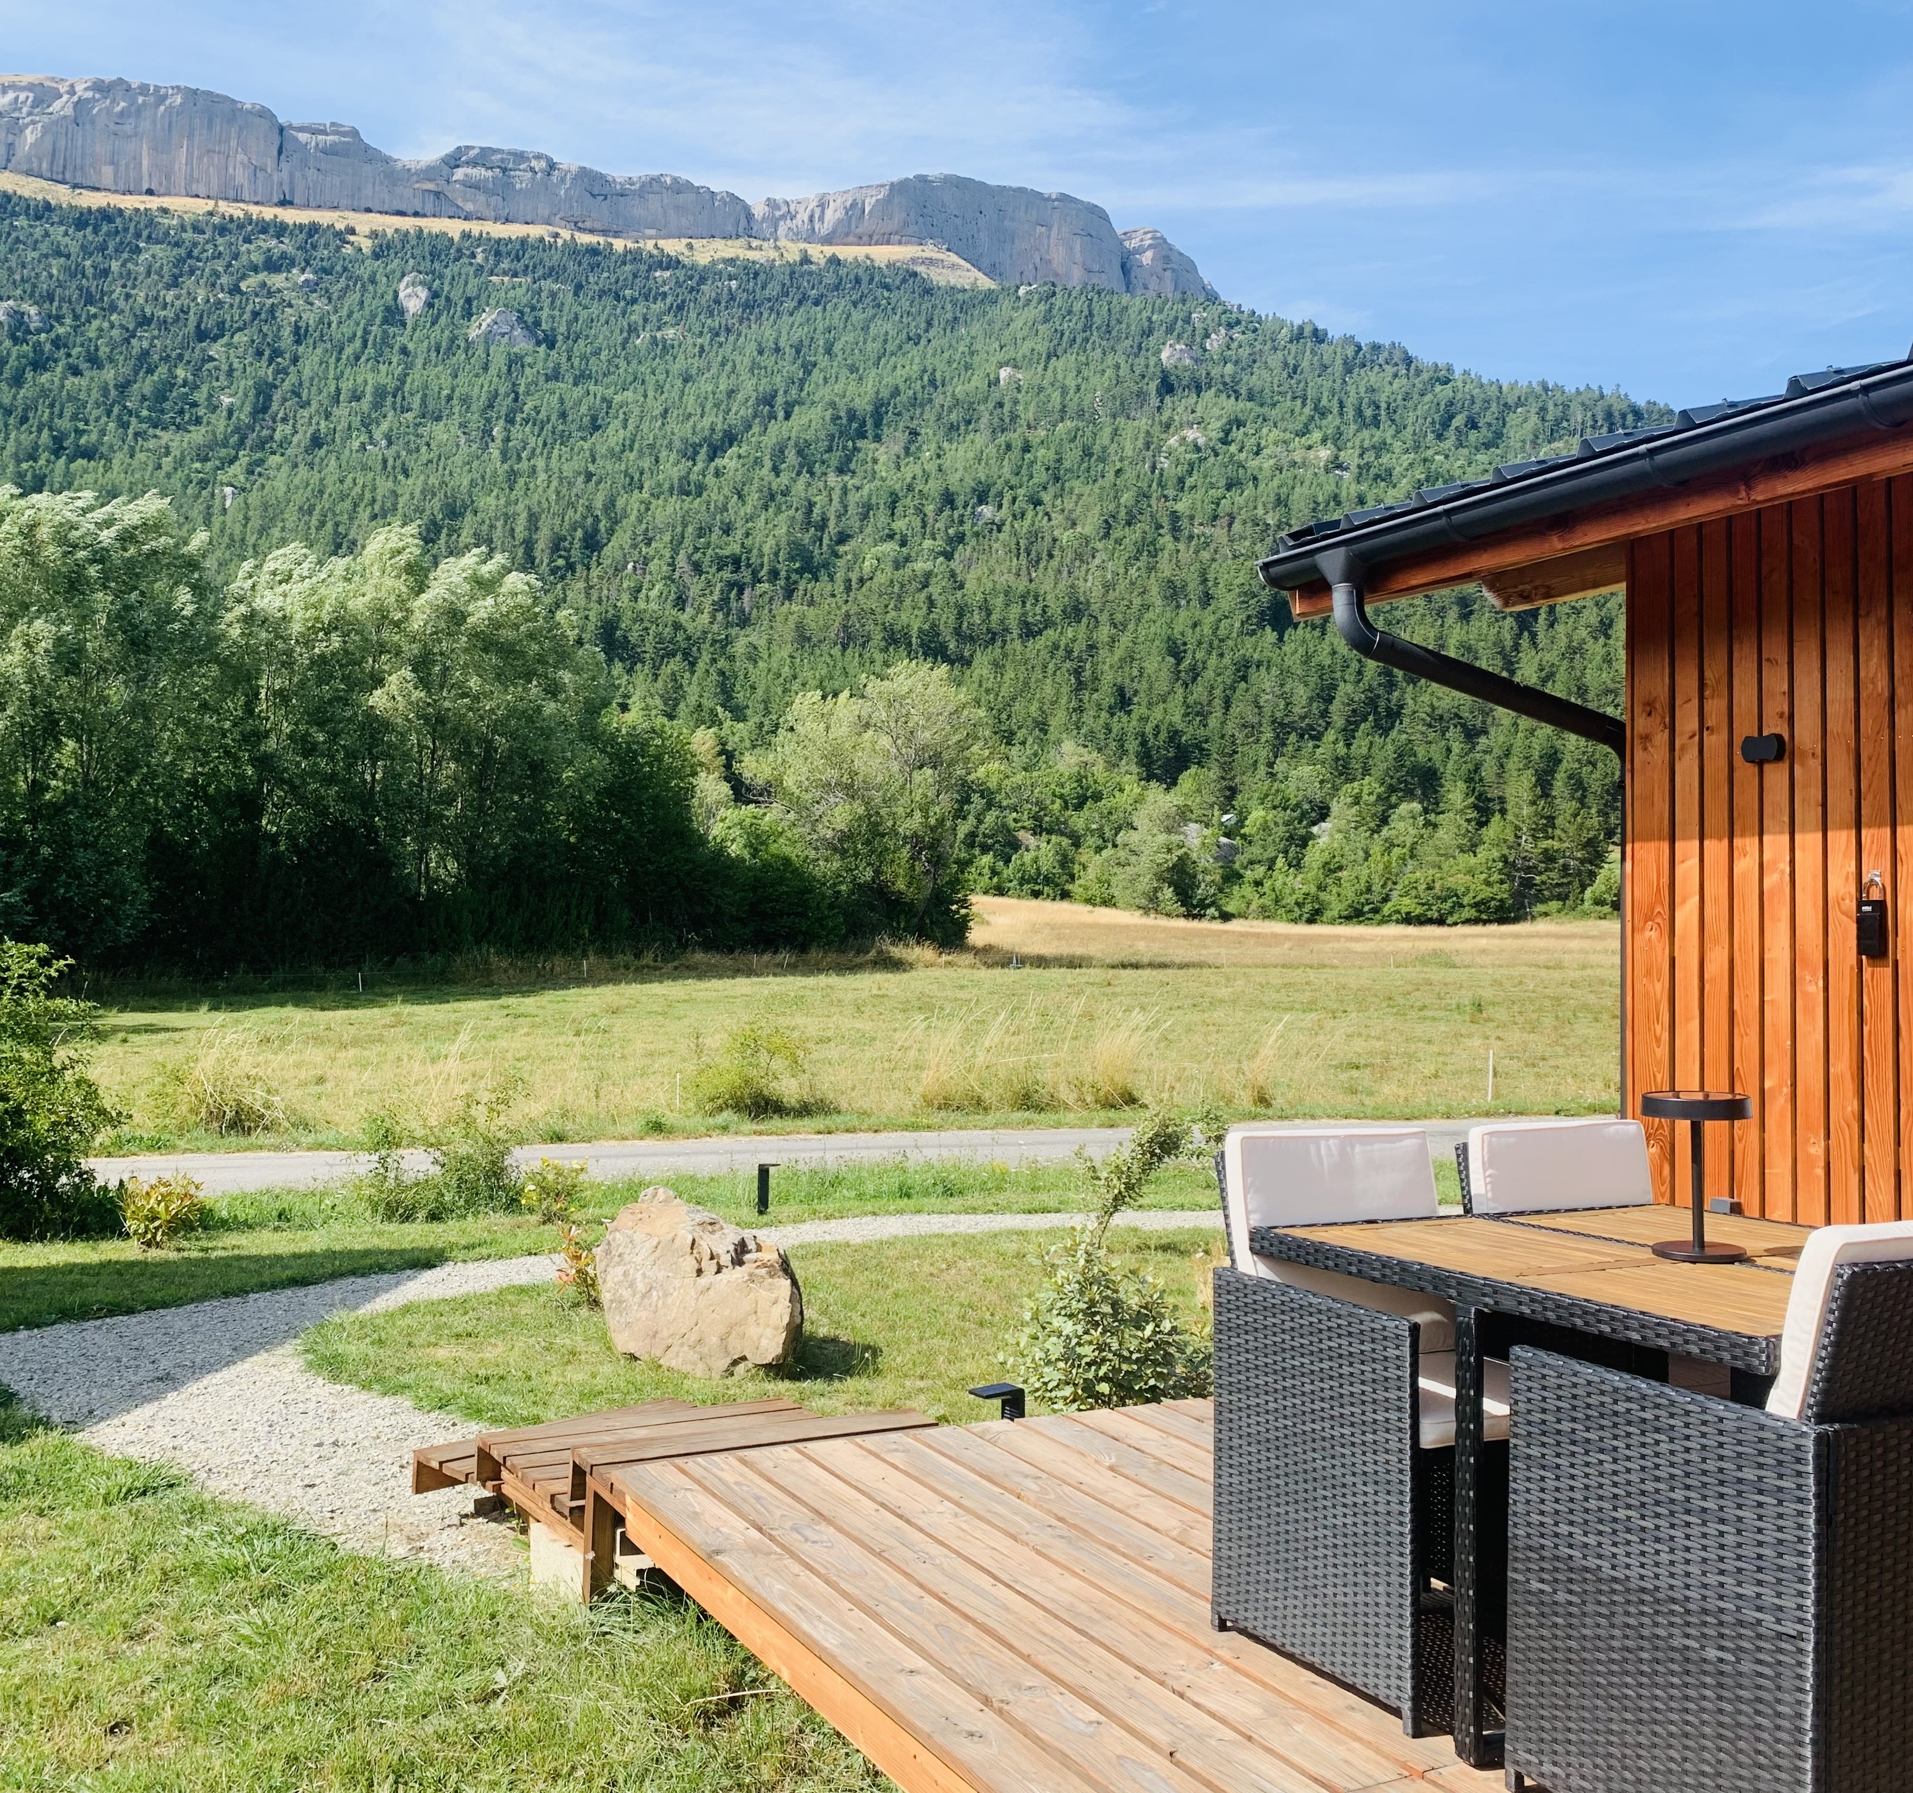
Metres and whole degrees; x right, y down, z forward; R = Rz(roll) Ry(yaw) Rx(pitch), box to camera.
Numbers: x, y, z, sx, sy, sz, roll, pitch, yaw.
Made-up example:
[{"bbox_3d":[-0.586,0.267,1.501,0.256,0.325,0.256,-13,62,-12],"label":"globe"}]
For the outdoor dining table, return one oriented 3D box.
[{"bbox_3d":[1.243,0.965,2.981,1.070,0.730,1.089,2,-3,-28],"label":"outdoor dining table"}]

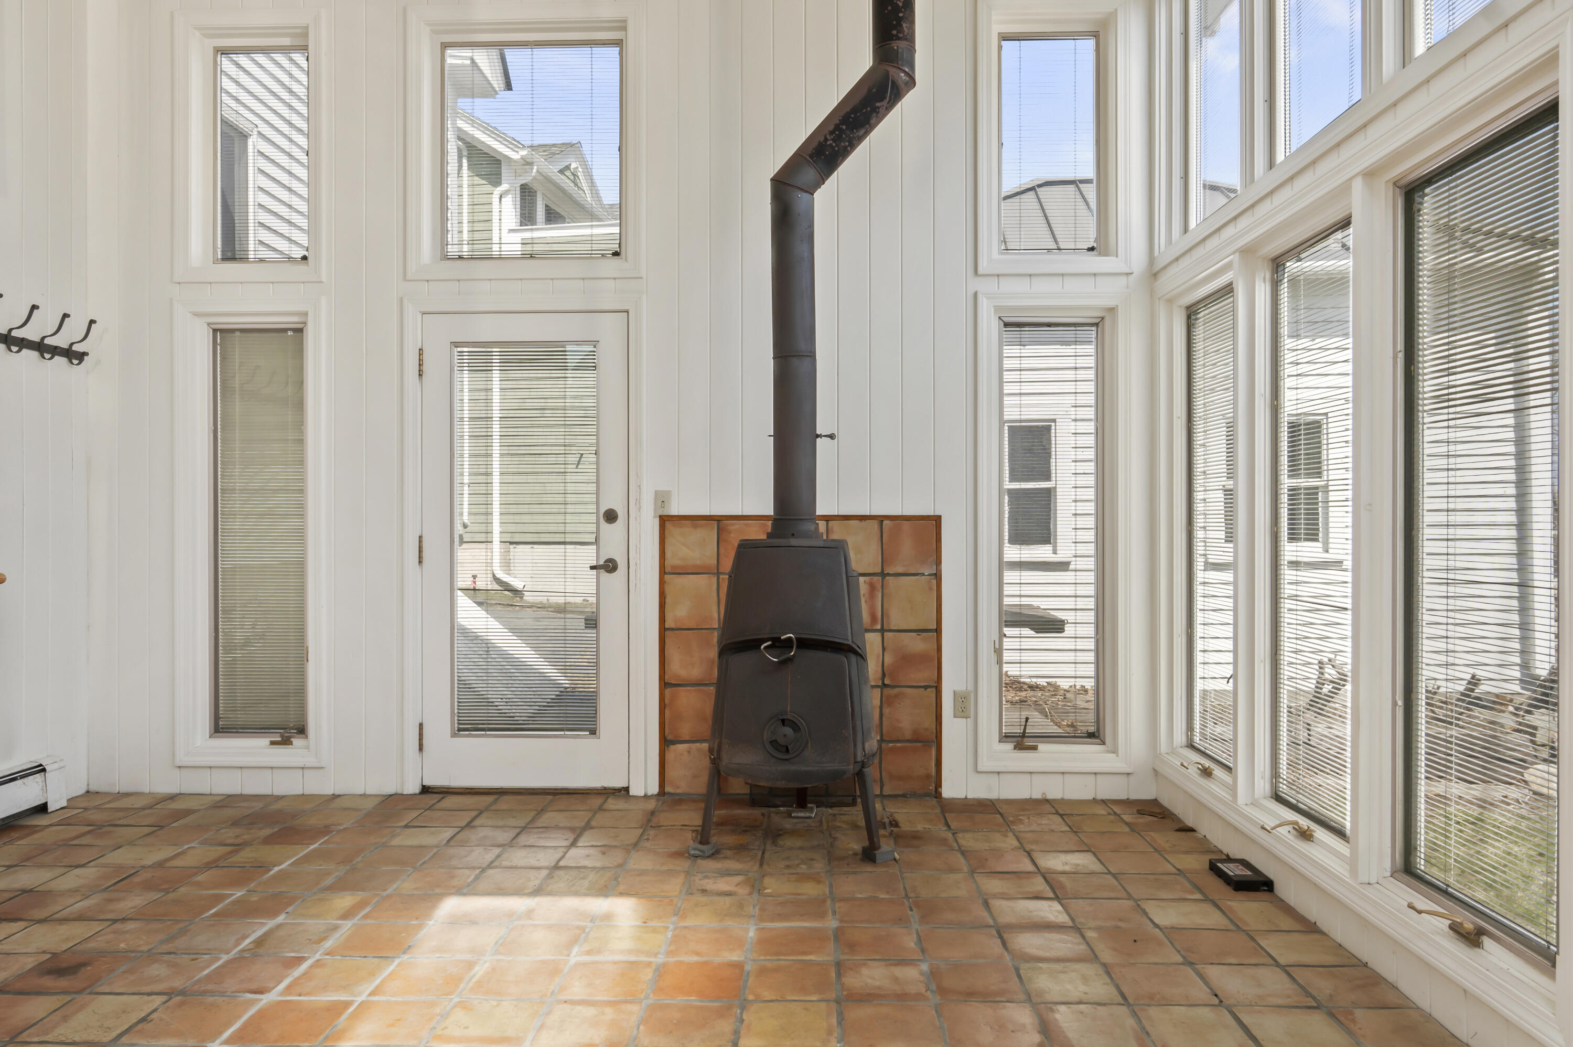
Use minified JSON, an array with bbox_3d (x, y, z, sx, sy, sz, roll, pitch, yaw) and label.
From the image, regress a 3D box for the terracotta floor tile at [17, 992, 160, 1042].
[{"bbox_3d":[-1.624,1.164,2.461,0.208,0.016,0.227,0,0,2],"label":"terracotta floor tile"}]

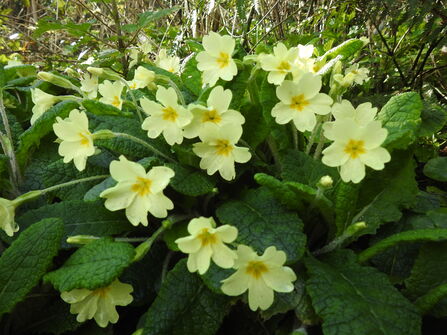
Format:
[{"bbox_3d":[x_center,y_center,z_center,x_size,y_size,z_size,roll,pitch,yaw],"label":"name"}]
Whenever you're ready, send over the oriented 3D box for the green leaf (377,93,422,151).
[{"bbox_3d":[0.134,-0.035,0.235,0.031,0.042,0.014,18,-12,14],"label":"green leaf"}]

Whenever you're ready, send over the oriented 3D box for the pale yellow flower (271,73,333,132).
[{"bbox_3d":[0.045,-0.038,0.180,0.035,0.034,0.013,3,6,8],"label":"pale yellow flower"}]

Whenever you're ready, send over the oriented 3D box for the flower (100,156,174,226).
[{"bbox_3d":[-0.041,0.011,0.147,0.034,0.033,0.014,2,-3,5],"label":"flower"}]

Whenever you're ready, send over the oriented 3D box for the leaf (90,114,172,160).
[{"bbox_3d":[-0.056,-0.018,0.190,0.052,0.025,0.030,0,23,0],"label":"leaf"}]

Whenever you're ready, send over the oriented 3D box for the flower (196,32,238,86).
[{"bbox_3d":[-0.004,-0.071,0.205,0.031,0.034,0.013,8,4,23],"label":"flower"}]

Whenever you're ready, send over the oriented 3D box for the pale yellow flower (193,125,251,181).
[{"bbox_3d":[-0.001,-0.009,0.186,0.034,0.033,0.013,0,7,0],"label":"pale yellow flower"}]

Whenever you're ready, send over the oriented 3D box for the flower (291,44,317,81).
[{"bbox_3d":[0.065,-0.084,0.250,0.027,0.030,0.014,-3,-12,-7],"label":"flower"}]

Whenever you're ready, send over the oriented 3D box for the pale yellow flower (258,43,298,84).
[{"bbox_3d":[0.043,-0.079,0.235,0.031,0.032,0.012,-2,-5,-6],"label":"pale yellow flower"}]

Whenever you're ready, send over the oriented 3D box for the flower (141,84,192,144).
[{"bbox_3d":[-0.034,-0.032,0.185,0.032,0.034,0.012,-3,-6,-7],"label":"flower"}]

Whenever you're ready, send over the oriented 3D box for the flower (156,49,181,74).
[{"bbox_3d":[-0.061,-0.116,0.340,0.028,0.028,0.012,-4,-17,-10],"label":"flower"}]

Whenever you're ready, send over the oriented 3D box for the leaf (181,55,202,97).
[{"bbox_3d":[-0.021,-0.063,0.218,0.024,0.033,0.010,2,-11,6],"label":"leaf"}]

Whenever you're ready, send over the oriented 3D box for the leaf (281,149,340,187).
[{"bbox_3d":[0.057,0.001,0.205,0.040,0.010,0.030,0,56,0],"label":"leaf"}]

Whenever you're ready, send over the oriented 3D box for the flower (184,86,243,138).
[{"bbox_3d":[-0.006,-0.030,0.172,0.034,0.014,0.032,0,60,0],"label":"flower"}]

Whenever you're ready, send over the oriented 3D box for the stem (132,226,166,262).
[{"bbox_3d":[-0.035,0.036,0.146,0.006,0.025,0.006,42,-9,0],"label":"stem"}]

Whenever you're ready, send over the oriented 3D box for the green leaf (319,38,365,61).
[{"bbox_3d":[0.101,-0.101,0.265,0.040,0.018,0.020,0,23,0],"label":"green leaf"}]

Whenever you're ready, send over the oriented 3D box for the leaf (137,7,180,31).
[{"bbox_3d":[-0.075,-0.173,0.360,0.048,0.018,0.012,-39,-6,-12],"label":"leaf"}]

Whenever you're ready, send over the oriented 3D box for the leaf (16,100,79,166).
[{"bbox_3d":[-0.114,-0.023,0.200,0.042,0.040,0.030,0,23,0],"label":"leaf"}]

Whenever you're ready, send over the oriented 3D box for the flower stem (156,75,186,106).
[{"bbox_3d":[-0.039,-0.058,0.235,0.007,0.031,0.009,-38,-6,-16],"label":"flower stem"}]

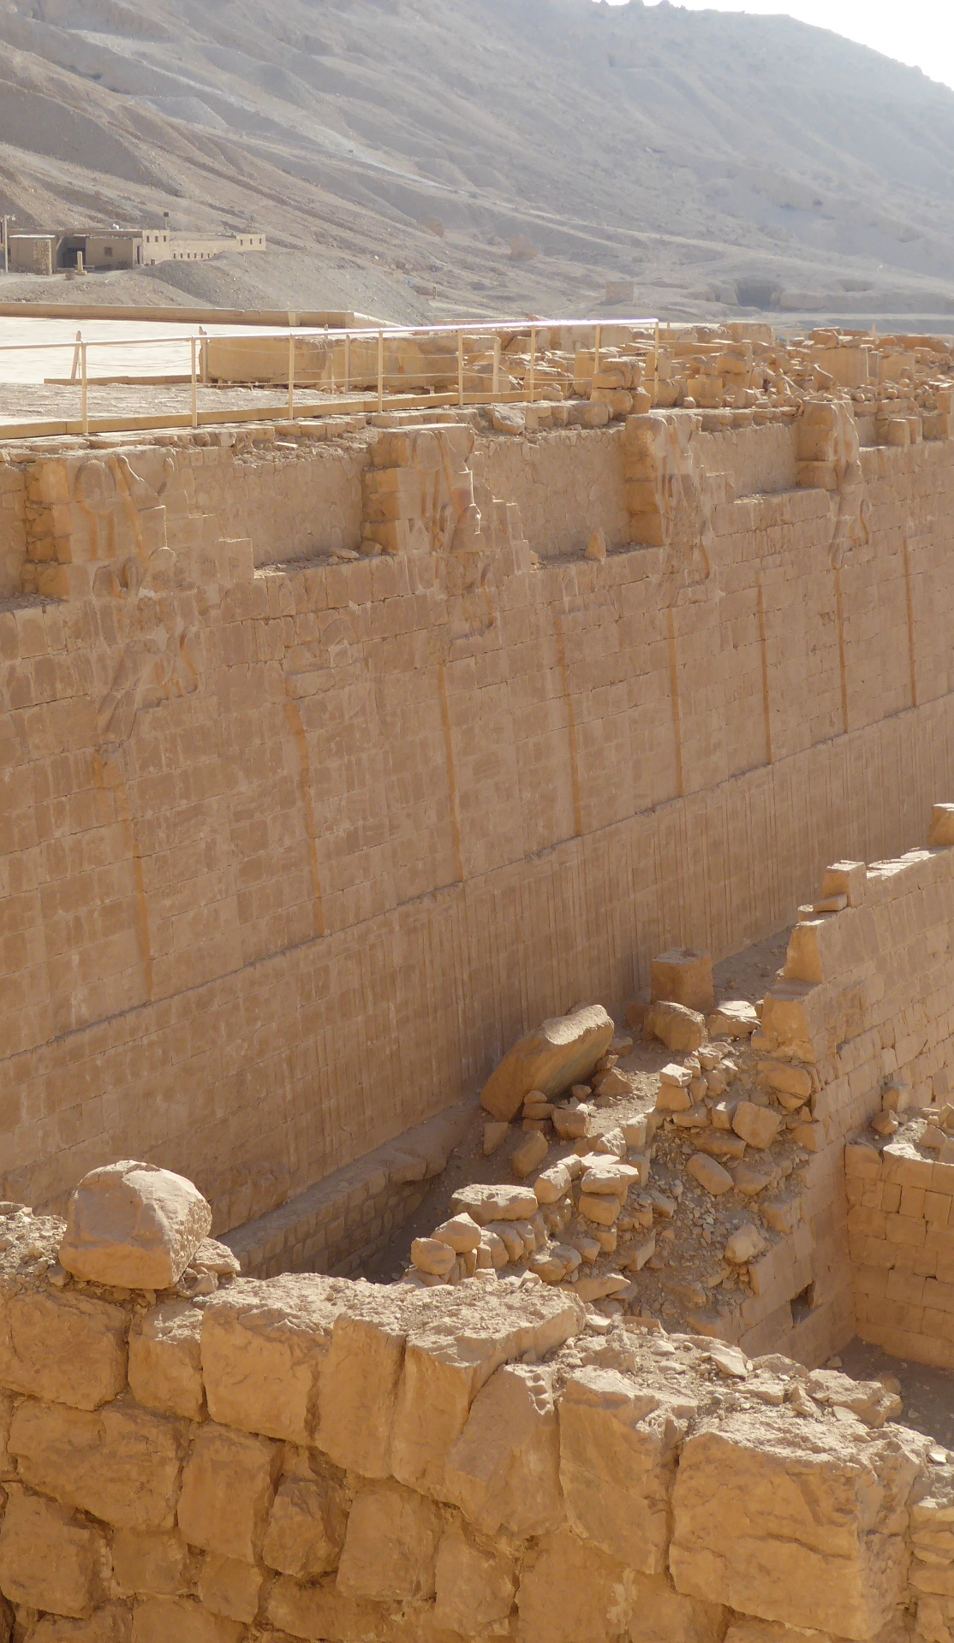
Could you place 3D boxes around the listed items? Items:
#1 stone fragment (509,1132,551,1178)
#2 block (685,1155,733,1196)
[{"bbox_3d":[0.683,4.357,33.063,0.340,0.433,0.515,7,14,30],"label":"stone fragment"},{"bbox_3d":[2.428,3.700,26.500,0.460,0.250,0.300,31,24,22],"label":"block"}]

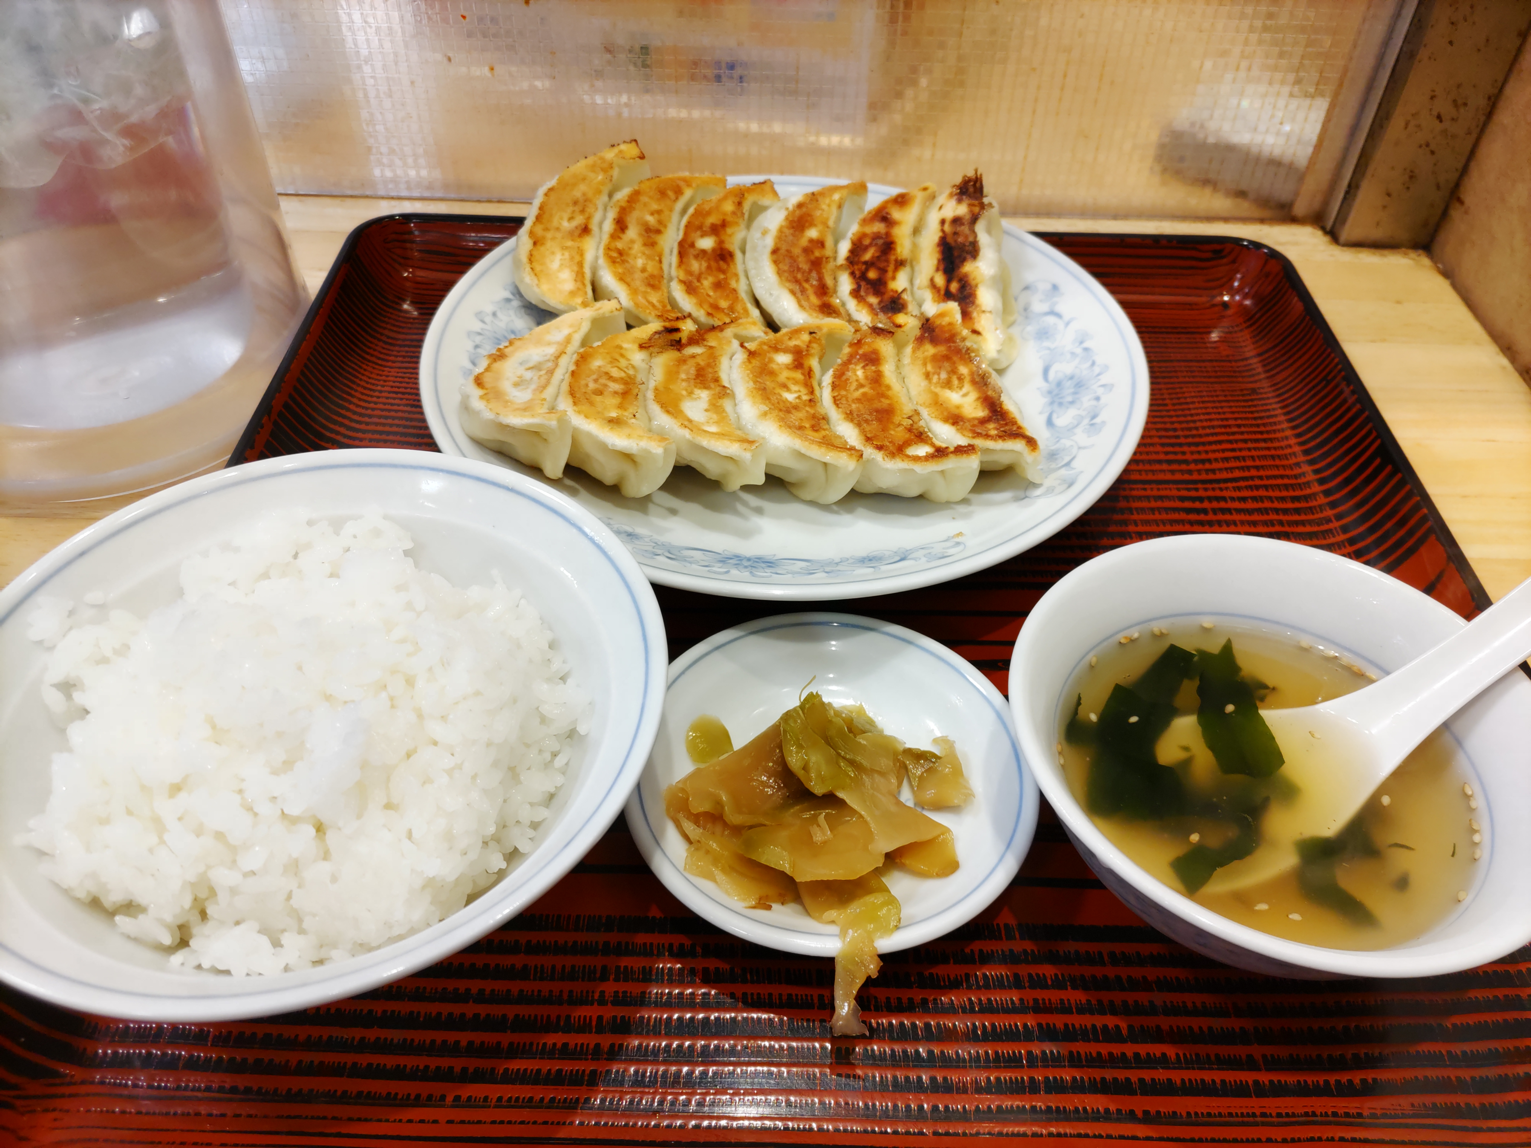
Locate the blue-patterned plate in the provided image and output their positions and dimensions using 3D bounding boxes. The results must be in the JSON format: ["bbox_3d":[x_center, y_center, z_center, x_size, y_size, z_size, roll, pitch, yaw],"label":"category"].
[{"bbox_3d":[0.006,-0.070,0.406,0.246,0.028,0.246,1,45,-1],"label":"blue-patterned plate"}]

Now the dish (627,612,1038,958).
[{"bbox_3d":[0.015,0.054,0.285,0.100,0.024,0.100,1,45,-1],"label":"dish"}]

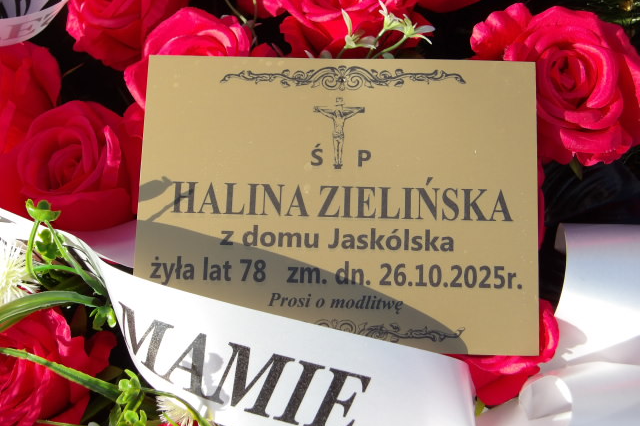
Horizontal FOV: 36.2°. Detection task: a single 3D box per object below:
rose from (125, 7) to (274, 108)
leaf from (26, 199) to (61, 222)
[{"bbox_3d":[-0.068,-0.081,0.540,0.082,0.060,0.080,-2,69,4],"label":"rose"},{"bbox_3d":[-0.132,-0.001,0.468,0.016,0.009,0.013,2,18,1],"label":"leaf"}]

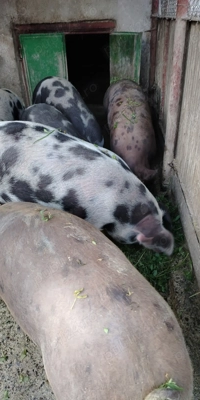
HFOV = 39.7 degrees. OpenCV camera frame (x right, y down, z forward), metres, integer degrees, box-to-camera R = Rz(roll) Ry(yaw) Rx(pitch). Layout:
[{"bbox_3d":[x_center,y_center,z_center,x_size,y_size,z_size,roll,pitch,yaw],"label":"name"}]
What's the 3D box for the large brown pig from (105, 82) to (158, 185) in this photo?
[{"bbox_3d":[0.239,-0.545,2.353,0.375,0.750,1.462,-5,34,-2],"label":"large brown pig"}]

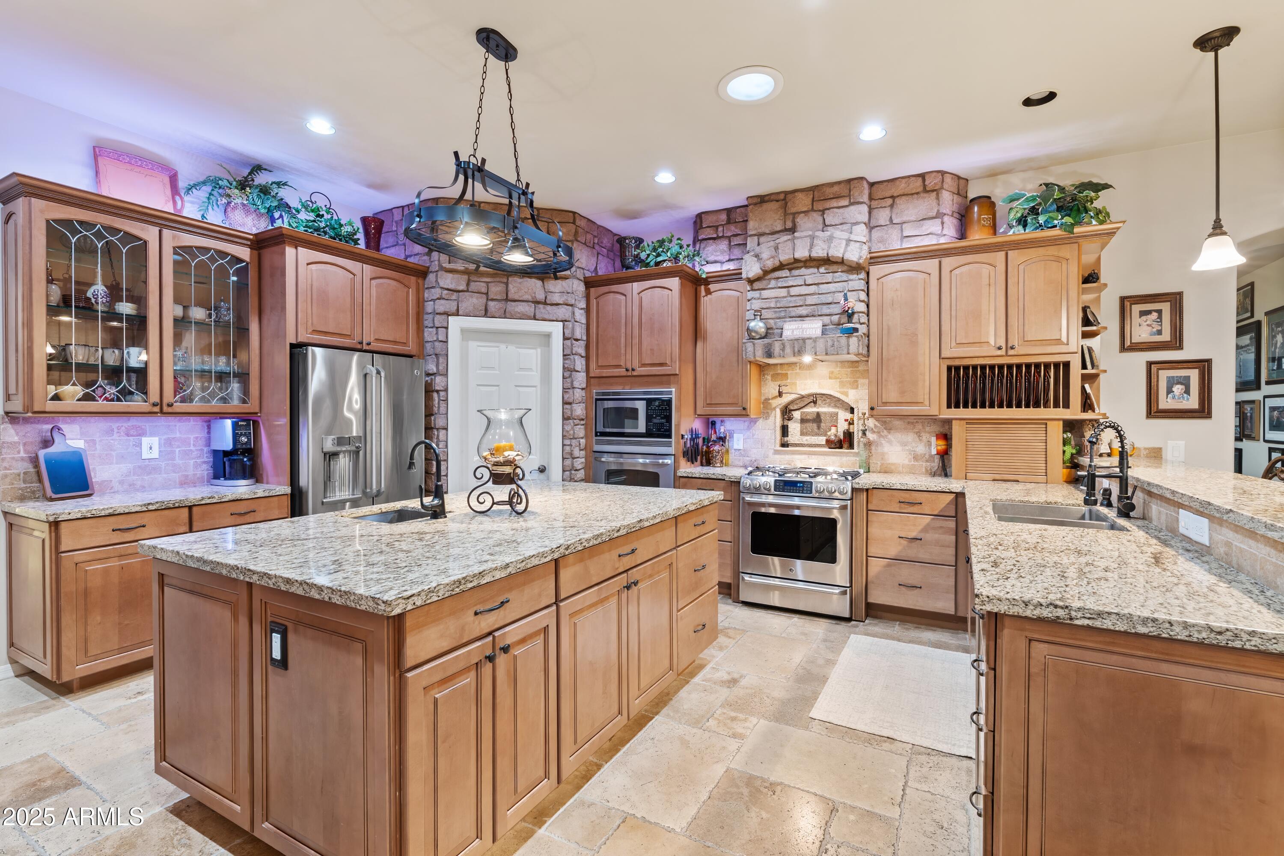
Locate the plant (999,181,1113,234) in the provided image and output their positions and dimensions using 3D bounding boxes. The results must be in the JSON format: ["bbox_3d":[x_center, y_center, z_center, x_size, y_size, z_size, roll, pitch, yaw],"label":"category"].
[{"bbox_3d":[2.671,-1.375,3.924,0.590,0.360,0.400,0,1,28],"label":"plant"}]

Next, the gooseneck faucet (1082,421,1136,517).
[{"bbox_3d":[2.020,0.173,2.616,0.185,0.410,0.100,0,1,6],"label":"gooseneck faucet"}]

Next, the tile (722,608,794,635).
[{"bbox_3d":[0.780,1.284,3.999,0.393,0.015,0.379,1,1,28],"label":"tile"}]

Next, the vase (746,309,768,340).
[{"bbox_3d":[0.874,-0.775,4.580,0.150,0.225,0.150,1,1,28],"label":"vase"}]

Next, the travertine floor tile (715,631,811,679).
[{"bbox_3d":[0.710,1.292,3.455,0.403,0.015,0.595,1,1,28],"label":"travertine floor tile"}]

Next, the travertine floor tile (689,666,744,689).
[{"bbox_3d":[0.416,1.295,3.132,0.198,0.012,0.200,0,1,28],"label":"travertine floor tile"}]

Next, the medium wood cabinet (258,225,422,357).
[{"bbox_3d":[-2.051,-0.810,4.007,0.690,0.637,1.040,1,1,29],"label":"medium wood cabinet"}]

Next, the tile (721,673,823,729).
[{"bbox_3d":[0.635,1.298,2.885,0.405,0.012,0.410,0,1,28],"label":"tile"}]

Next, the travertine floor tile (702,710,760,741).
[{"bbox_3d":[0.393,1.293,2.636,0.193,0.012,0.200,1,1,29],"label":"travertine floor tile"}]

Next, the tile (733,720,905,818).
[{"bbox_3d":[0.696,1.310,2.361,0.613,0.015,0.423,1,1,28],"label":"tile"}]

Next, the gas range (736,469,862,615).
[{"bbox_3d":[1.186,0.800,4.420,0.757,0.940,0.710,0,1,28],"label":"gas range"}]

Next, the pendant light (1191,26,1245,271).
[{"bbox_3d":[2.553,-1.218,2.695,0.175,1.035,0.175,1,1,28],"label":"pendant light"}]

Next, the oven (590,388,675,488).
[{"bbox_3d":[0.059,0.248,4.957,0.750,1.110,0.580,1,1,29],"label":"oven"}]

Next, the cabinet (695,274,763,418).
[{"bbox_3d":[0.707,-0.665,4.955,0.470,1.140,0.355,1,1,28],"label":"cabinet"}]

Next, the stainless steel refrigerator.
[{"bbox_3d":[-2.150,0.388,4.284,0.800,1.775,0.900,0,1,28],"label":"stainless steel refrigerator"}]

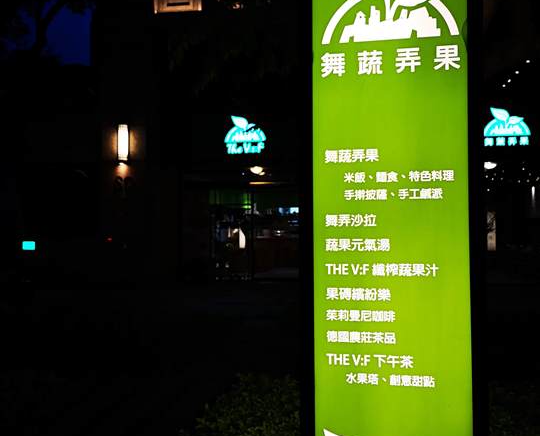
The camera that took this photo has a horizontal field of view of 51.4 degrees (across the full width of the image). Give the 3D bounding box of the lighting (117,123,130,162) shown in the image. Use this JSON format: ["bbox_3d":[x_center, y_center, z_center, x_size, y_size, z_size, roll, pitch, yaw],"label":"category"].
[{"bbox_3d":[-4.252,-2.162,16.300,0.320,1.080,0.220,-1,-2,11],"label":"lighting"}]

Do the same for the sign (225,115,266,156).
[{"bbox_3d":[-0.711,-2.424,16.300,1.200,1.130,0.120,-1,-2,11],"label":"sign"}]

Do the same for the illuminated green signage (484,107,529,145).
[{"bbox_3d":[6.259,-2.411,14.800,1.150,1.020,0.120,-1,-2,10],"label":"illuminated green signage"}]

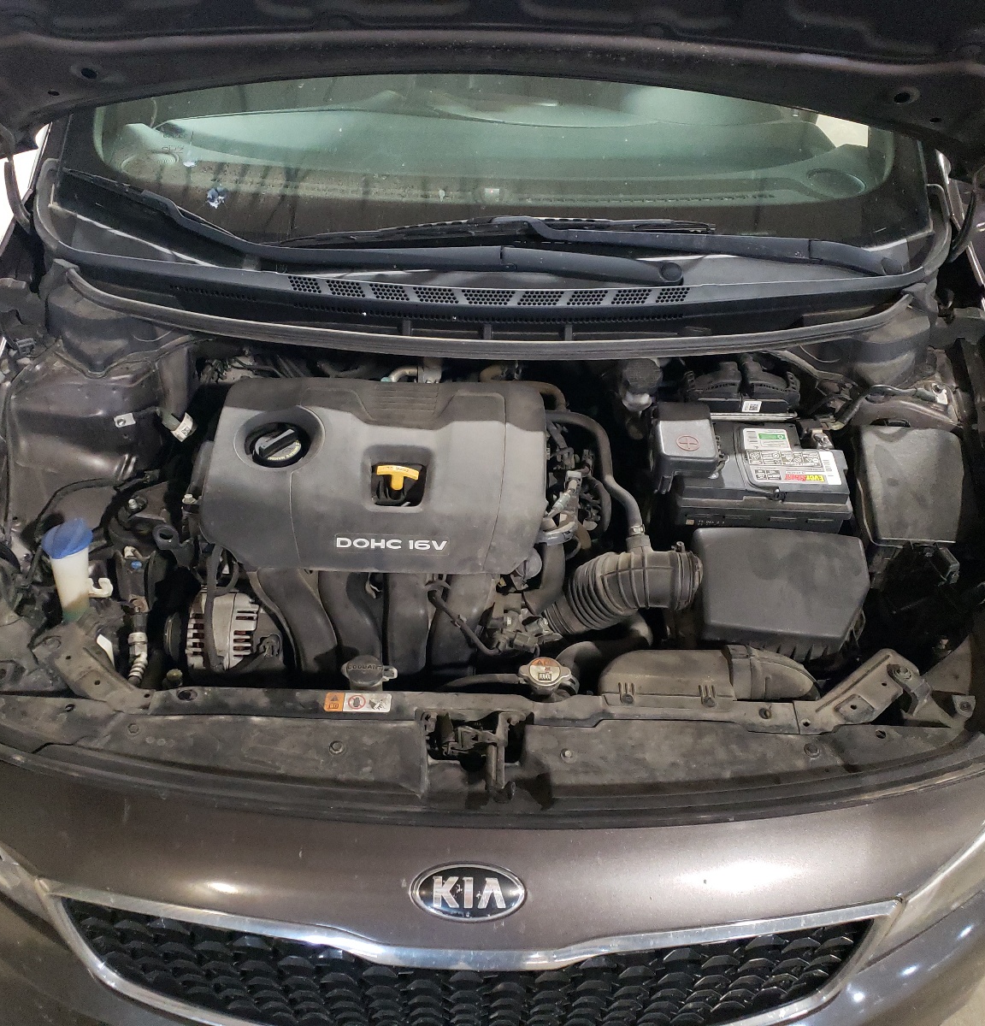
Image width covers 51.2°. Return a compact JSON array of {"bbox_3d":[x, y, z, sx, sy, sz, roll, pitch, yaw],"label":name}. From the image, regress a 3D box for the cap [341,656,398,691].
[{"bbox_3d":[-0.147,0.192,1.225,0.064,0.024,0.045,2,42,2],"label":"cap"}]

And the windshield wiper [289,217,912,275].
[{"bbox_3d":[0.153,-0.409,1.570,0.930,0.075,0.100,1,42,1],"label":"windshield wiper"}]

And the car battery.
[{"bbox_3d":[0.395,-0.015,1.574,0.242,0.190,0.175,3,42,3],"label":"car battery"}]

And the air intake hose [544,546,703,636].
[{"bbox_3d":[0.182,0.109,1.420,0.215,0.105,0.118,2,42,2],"label":"air intake hose"}]

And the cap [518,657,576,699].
[{"bbox_3d":[0.064,0.197,1.225,0.064,0.030,0.048,2,42,2],"label":"cap"}]

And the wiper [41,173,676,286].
[{"bbox_3d":[-0.226,-0.428,1.583,1.030,0.074,0.159,8,43,9],"label":"wiper"}]

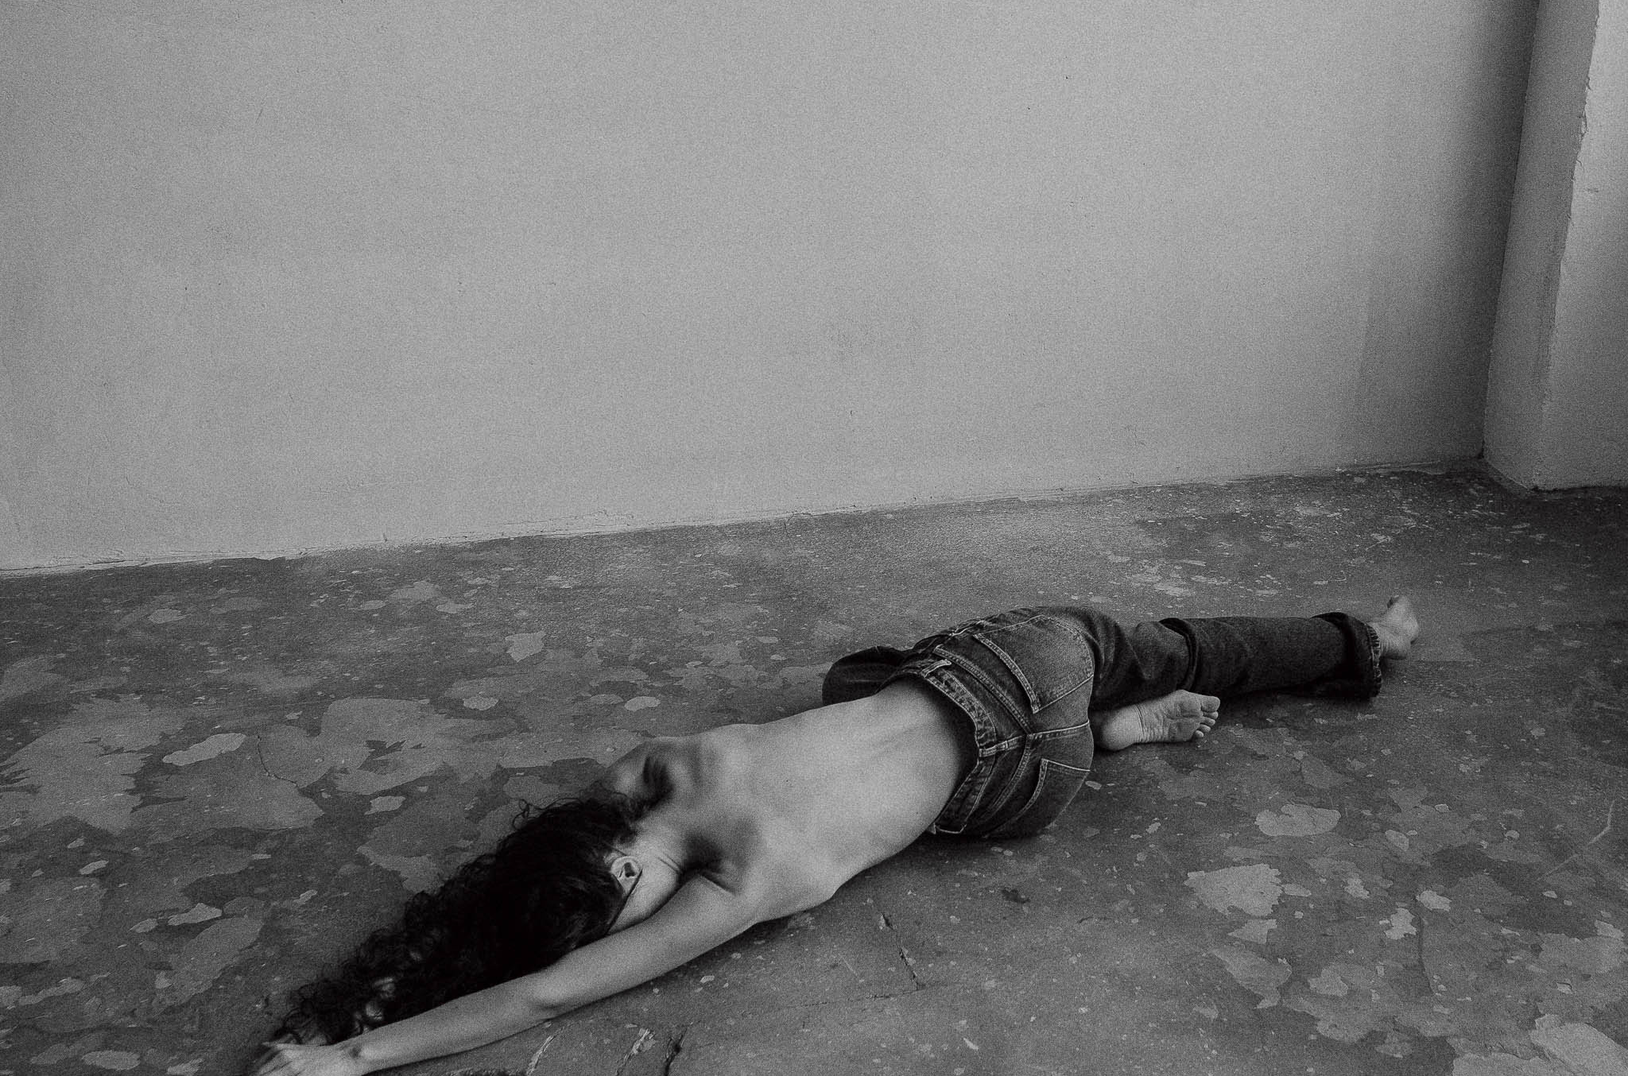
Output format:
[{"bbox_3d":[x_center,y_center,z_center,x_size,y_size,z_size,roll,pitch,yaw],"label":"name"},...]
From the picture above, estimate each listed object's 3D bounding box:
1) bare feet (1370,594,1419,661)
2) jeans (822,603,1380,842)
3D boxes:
[{"bbox_3d":[1.097,0.154,3.396,0.097,0.087,0.194,-4,36,-11],"label":"bare feet"},{"bbox_3d":[0.504,0.168,3.063,0.969,0.286,0.592,-10,20,-28],"label":"jeans"}]

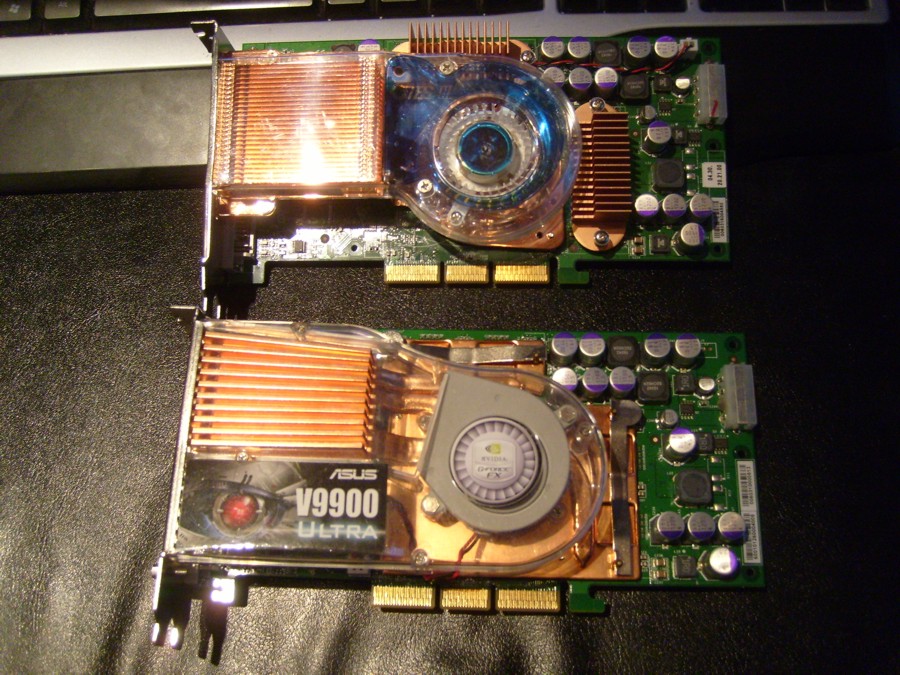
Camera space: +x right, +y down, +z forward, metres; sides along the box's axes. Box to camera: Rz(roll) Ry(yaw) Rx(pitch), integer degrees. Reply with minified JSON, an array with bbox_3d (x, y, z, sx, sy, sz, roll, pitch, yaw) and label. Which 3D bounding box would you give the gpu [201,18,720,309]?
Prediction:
[{"bbox_3d":[0.006,-0.070,0.365,0.217,0.036,0.121,0,82,3],"label":"gpu"}]

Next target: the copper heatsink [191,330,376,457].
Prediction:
[{"bbox_3d":[-0.059,0.021,0.341,0.067,0.021,0.046,1,70,4],"label":"copper heatsink"}]

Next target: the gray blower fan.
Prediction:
[{"bbox_3d":[0.017,0.043,0.329,0.053,0.017,0.058,1,70,4],"label":"gray blower fan"}]

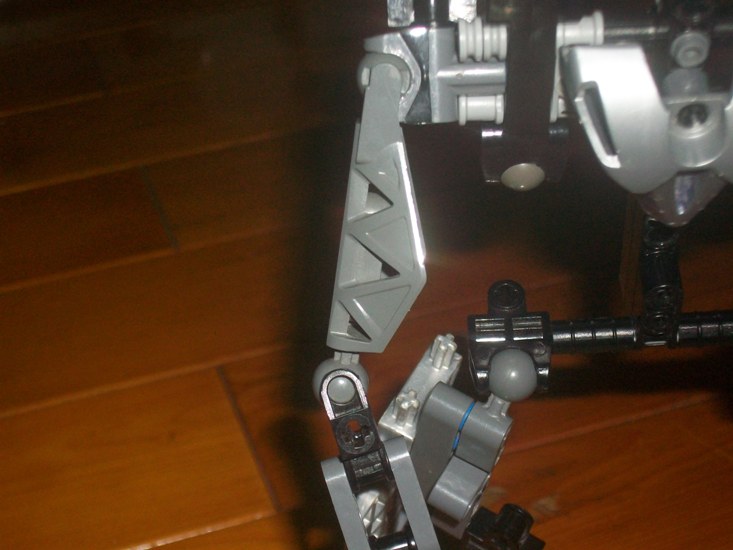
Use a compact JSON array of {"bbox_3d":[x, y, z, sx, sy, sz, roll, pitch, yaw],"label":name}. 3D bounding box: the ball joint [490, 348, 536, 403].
[{"bbox_3d":[0.029,0.020,0.322,0.010,0.010,0.010,-7,28,0],"label":"ball joint"}]

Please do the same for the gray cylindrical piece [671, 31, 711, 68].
[{"bbox_3d":[0.057,-0.040,0.288,0.007,0.007,0.005,1,30,1],"label":"gray cylindrical piece"}]

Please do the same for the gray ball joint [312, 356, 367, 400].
[{"bbox_3d":[-0.005,0.020,0.299,0.010,0.010,0.010,-7,28,0],"label":"gray ball joint"}]

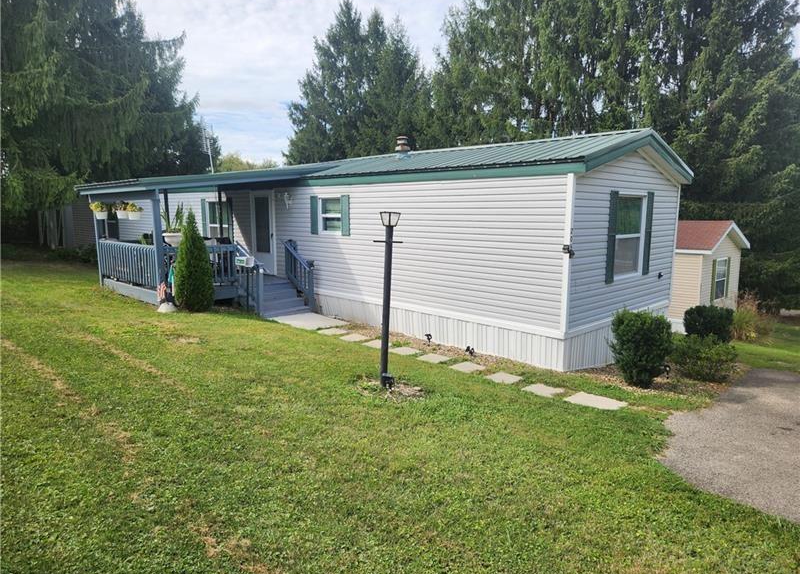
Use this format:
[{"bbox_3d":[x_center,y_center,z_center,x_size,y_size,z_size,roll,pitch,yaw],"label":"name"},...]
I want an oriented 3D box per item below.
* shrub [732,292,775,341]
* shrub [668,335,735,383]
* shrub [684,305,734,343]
[{"bbox_3d":[10.974,0.916,16.500,1.150,1.520,1.100,6,9,34],"label":"shrub"},{"bbox_3d":[4.540,1.055,7.950,0.900,0.680,0.850,5,9,30],"label":"shrub"},{"bbox_3d":[6.347,0.831,10.900,0.940,0.930,0.920,5,9,30],"label":"shrub"}]

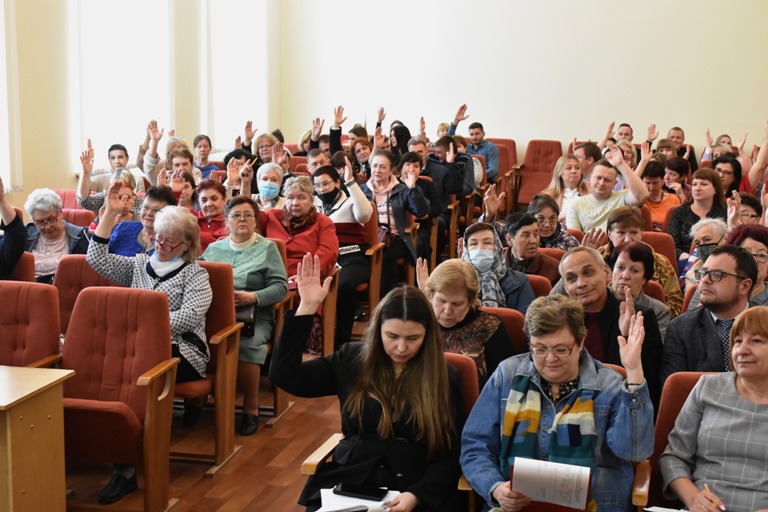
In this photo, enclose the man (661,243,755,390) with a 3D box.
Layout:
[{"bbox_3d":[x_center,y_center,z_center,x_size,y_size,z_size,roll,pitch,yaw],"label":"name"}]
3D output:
[{"bbox_3d":[1.296,0.618,4.942,0.570,1.280,0.750,3,9,14],"label":"man"}]

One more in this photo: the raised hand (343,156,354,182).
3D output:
[{"bbox_3d":[-0.244,-0.589,8.662,0.064,0.187,0.089,-15,6,-25],"label":"raised hand"}]

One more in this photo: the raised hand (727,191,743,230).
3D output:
[{"bbox_3d":[1.890,-0.248,6.900,0.085,0.190,0.070,7,10,21],"label":"raised hand"}]

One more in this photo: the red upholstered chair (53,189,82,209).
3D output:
[{"bbox_3d":[-2.436,0.006,9.556,0.542,0.955,0.591,3,9,14],"label":"red upholstered chair"}]

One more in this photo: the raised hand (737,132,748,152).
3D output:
[{"bbox_3d":[3.289,-1.046,11.744,0.059,0.187,0.089,10,20,-46],"label":"raised hand"}]

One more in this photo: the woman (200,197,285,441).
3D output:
[{"bbox_3d":[-0.787,0.301,6.974,0.542,1.216,0.670,2,9,11],"label":"woman"}]

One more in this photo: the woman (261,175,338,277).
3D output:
[{"bbox_3d":[-0.554,0.143,7.836,0.552,1.266,0.709,2,9,11],"label":"woman"}]

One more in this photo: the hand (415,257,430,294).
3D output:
[{"bbox_3d":[0.184,0.095,6.050,0.085,0.170,0.050,-2,9,-14],"label":"hand"}]

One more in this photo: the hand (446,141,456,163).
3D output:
[{"bbox_3d":[0.595,-0.929,11.375,0.064,0.187,0.089,-5,10,-30],"label":"hand"}]

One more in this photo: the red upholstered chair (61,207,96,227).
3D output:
[{"bbox_3d":[-2.274,0.173,8.662,0.570,0.930,0.620,3,9,14],"label":"red upholstered chair"}]

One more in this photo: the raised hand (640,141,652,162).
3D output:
[{"bbox_3d":[2.153,-0.857,10.500,0.095,0.180,0.060,2,9,8],"label":"raised hand"}]

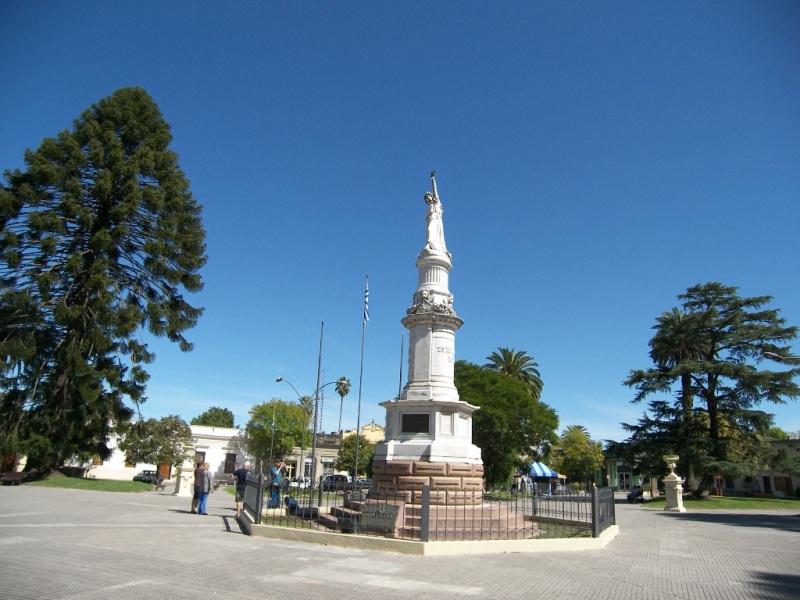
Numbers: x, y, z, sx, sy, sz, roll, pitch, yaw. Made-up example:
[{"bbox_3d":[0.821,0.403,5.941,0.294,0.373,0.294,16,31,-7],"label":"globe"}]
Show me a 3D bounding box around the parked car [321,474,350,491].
[{"bbox_3d":[-5.572,15.809,47.919,1.750,1.650,4.400,-8,-20,29],"label":"parked car"}]

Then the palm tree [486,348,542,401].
[{"bbox_3d":[11.430,11.975,57.126,6.300,14.800,6.300,2,-17,0],"label":"palm tree"}]

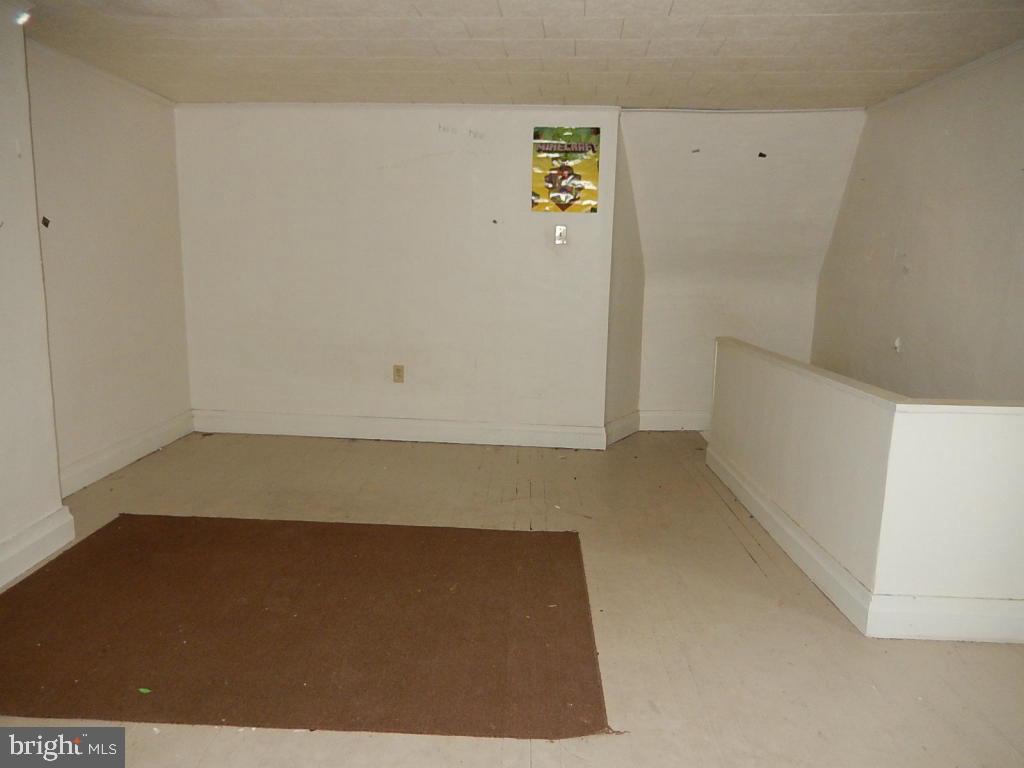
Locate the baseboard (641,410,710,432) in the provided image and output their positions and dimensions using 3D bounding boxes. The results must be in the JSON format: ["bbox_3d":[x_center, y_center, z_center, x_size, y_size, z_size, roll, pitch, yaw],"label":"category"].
[{"bbox_3d":[1.177,0.265,5.312,0.532,0.149,0.020,1,10,-4],"label":"baseboard"}]

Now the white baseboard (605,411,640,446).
[{"bbox_3d":[0.752,0.301,5.045,0.020,0.149,0.561,7,11,32],"label":"white baseboard"}]

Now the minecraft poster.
[{"bbox_3d":[0.328,-1.301,4.504,0.401,0.498,0.010,2,10,5],"label":"minecraft poster"}]

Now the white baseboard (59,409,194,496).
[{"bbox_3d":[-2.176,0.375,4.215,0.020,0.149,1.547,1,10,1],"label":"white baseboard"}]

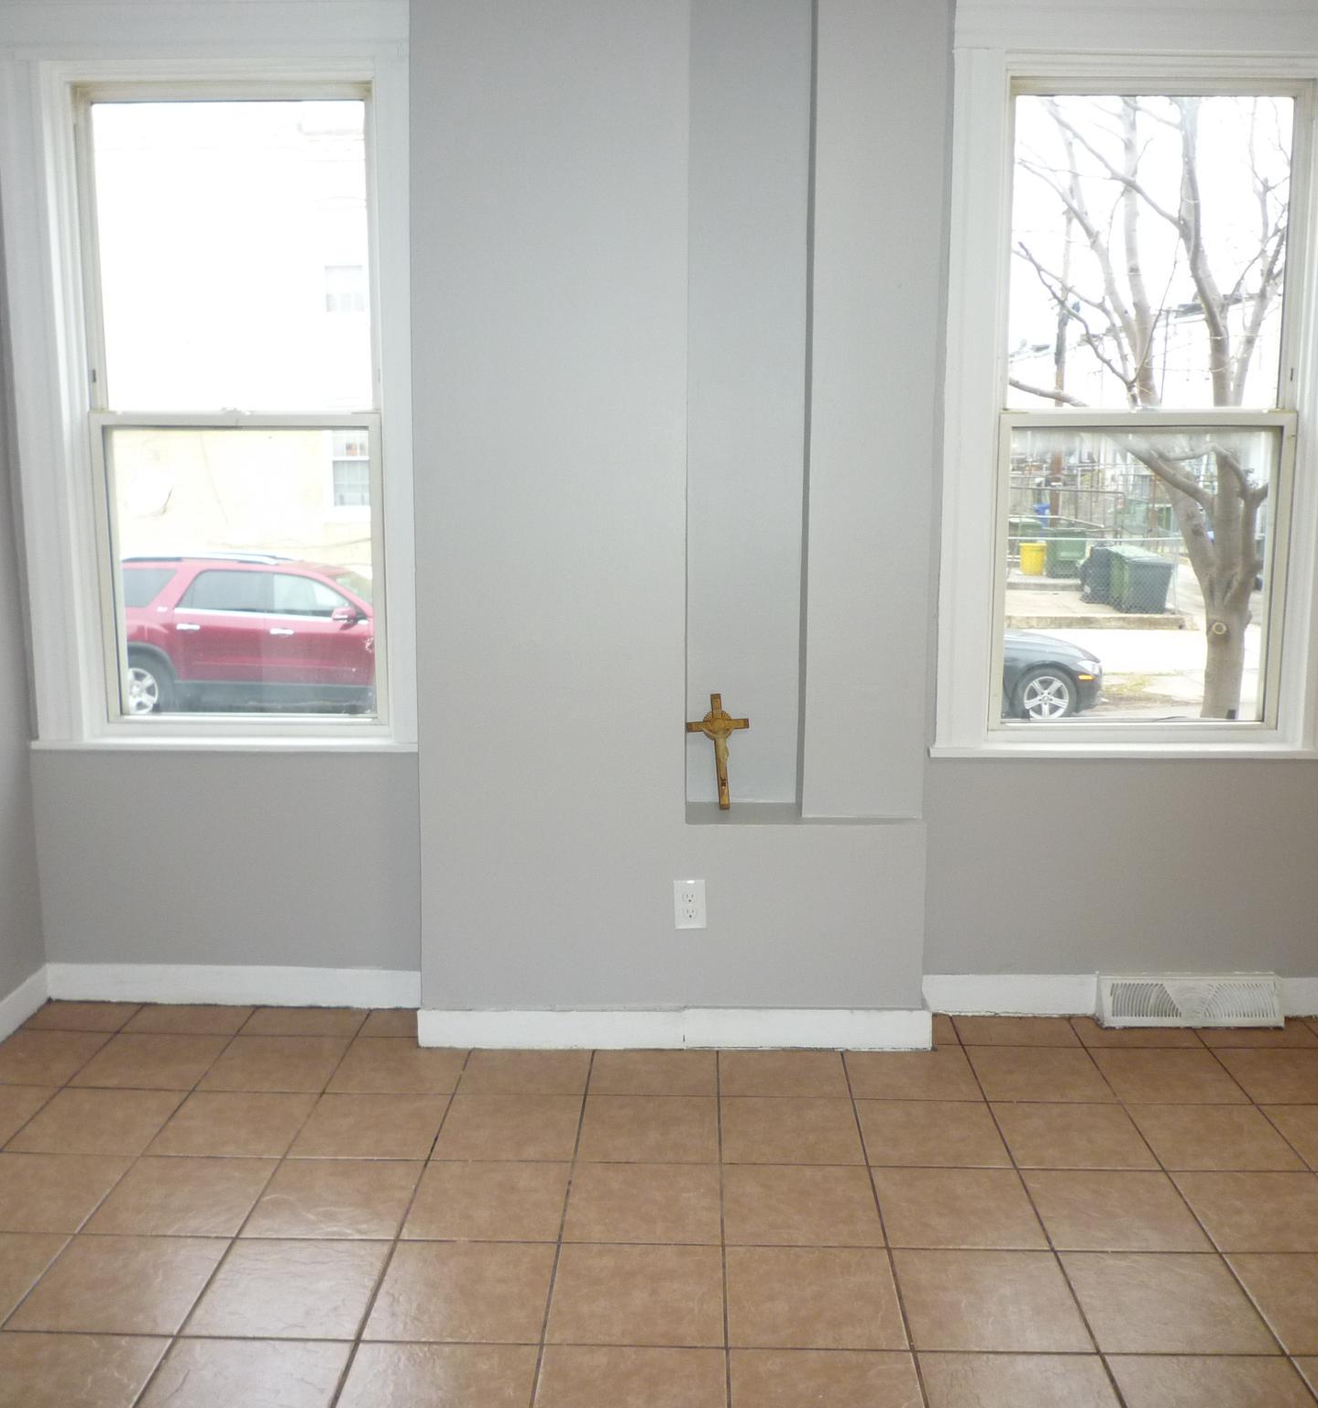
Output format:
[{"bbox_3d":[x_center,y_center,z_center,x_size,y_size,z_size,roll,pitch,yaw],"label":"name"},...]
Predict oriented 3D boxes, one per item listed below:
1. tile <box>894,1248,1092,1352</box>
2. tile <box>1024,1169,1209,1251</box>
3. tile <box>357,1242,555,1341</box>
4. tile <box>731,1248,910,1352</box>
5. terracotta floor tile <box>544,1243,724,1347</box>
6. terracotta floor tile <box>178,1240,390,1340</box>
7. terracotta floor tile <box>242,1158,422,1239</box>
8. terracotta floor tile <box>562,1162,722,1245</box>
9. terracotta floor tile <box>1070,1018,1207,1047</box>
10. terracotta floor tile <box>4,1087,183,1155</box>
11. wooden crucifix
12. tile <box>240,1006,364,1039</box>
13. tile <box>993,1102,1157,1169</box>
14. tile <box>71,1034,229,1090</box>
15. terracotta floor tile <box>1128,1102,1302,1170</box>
[{"bbox_3d":[0.572,1.038,2.356,0.302,0.010,0.299,0,10,2],"label":"tile"},{"bbox_3d":[0.888,0.993,2.657,0.301,0.010,0.301,0,9,2],"label":"tile"},{"bbox_3d":[-0.341,1.035,2.389,0.302,0.010,0.302,0,9,2],"label":"tile"},{"bbox_3d":[0.267,1.032,2.354,0.299,0.010,0.299,0,9,2],"label":"tile"},{"bbox_3d":[-0.037,1.036,2.380,0.302,0.010,0.302,0,9,2],"label":"terracotta floor tile"},{"bbox_3d":[-0.643,1.027,2.381,0.299,0.010,0.299,0,9,2],"label":"terracotta floor tile"},{"bbox_3d":[-0.638,0.986,2.700,0.301,0.010,0.301,0,9,2],"label":"terracotta floor tile"},{"bbox_3d":[-0.028,0.989,2.684,0.301,0.010,0.301,0,9,2],"label":"terracotta floor tile"},{"bbox_3d":[1.228,0.844,3.474,0.299,0.010,0.199,0,9,2],"label":"terracotta floor tile"},{"bbox_3d":[-1.234,0.924,2.997,0.302,0.010,0.299,0,10,2],"label":"terracotta floor tile"},{"bbox_3d":[0.157,0.122,3.440,0.158,0.291,0.030,-5,-1,2],"label":"wooden crucifix"},{"bbox_3d":[-0.932,0.842,3.578,0.301,0.010,0.187,0,9,2],"label":"tile"},{"bbox_3d":[0.900,0.944,2.955,0.301,0.010,0.301,0,9,2],"label":"tile"},{"bbox_3d":[-1.236,0.883,3.327,0.302,0.010,0.302,0,9,2],"label":"tile"},{"bbox_3d":[1.203,0.944,2.950,0.301,0.010,0.301,0,9,2],"label":"terracotta floor tile"}]

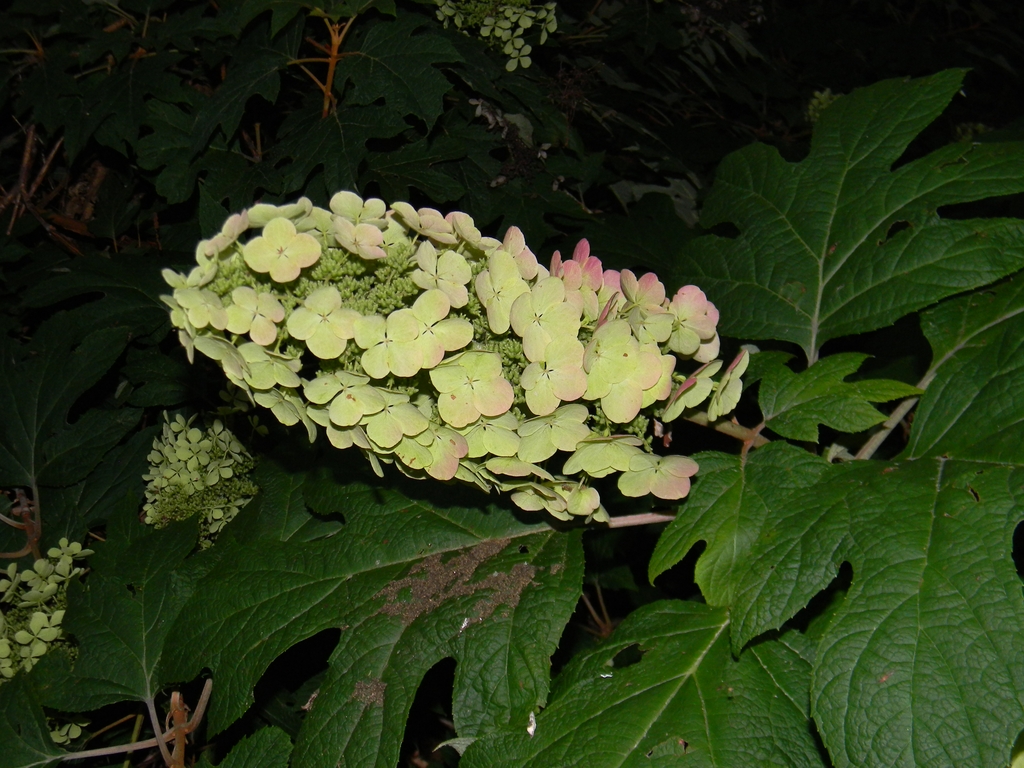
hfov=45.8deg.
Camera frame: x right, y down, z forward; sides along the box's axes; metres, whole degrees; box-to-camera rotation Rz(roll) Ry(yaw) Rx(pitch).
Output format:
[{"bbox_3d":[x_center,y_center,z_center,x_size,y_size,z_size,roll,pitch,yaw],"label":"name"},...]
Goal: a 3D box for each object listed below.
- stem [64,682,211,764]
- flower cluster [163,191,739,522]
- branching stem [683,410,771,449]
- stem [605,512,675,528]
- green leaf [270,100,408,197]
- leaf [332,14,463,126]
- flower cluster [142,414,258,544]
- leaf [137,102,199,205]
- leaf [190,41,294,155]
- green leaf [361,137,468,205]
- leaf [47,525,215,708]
[{"bbox_3d":[-0.265,0.240,0.860,0.107,0.055,0.045,0,30,0],"label":"stem"},{"bbox_3d":[-0.030,-0.016,0.600,0.275,0.130,0.125,15,0,0],"label":"flower cluster"},{"bbox_3d":[0.110,0.023,0.620,0.046,0.012,0.012,26,24,7],"label":"branching stem"},{"bbox_3d":[0.071,0.076,0.680,0.039,0.008,0.010,0,30,0],"label":"stem"},{"bbox_3d":[-0.179,-0.242,1.250,0.135,0.035,0.120,-5,45,-5],"label":"green leaf"},{"bbox_3d":[-0.120,-0.330,1.280,0.125,0.035,0.115,38,58,15],"label":"leaf"},{"bbox_3d":[-0.252,0.078,0.980,0.092,0.090,0.090,0,30,0],"label":"flower cluster"},{"bbox_3d":[-0.386,-0.265,1.380,0.090,0.030,0.110,-12,59,-1],"label":"leaf"},{"bbox_3d":[-0.294,-0.312,1.320,0.100,0.035,0.125,31,76,35],"label":"leaf"},{"bbox_3d":[-0.109,-0.237,1.340,0.115,0.030,0.095,7,41,-1],"label":"green leaf"},{"bbox_3d":[-0.272,0.166,0.870,0.125,0.030,0.140,2,57,2],"label":"leaf"}]

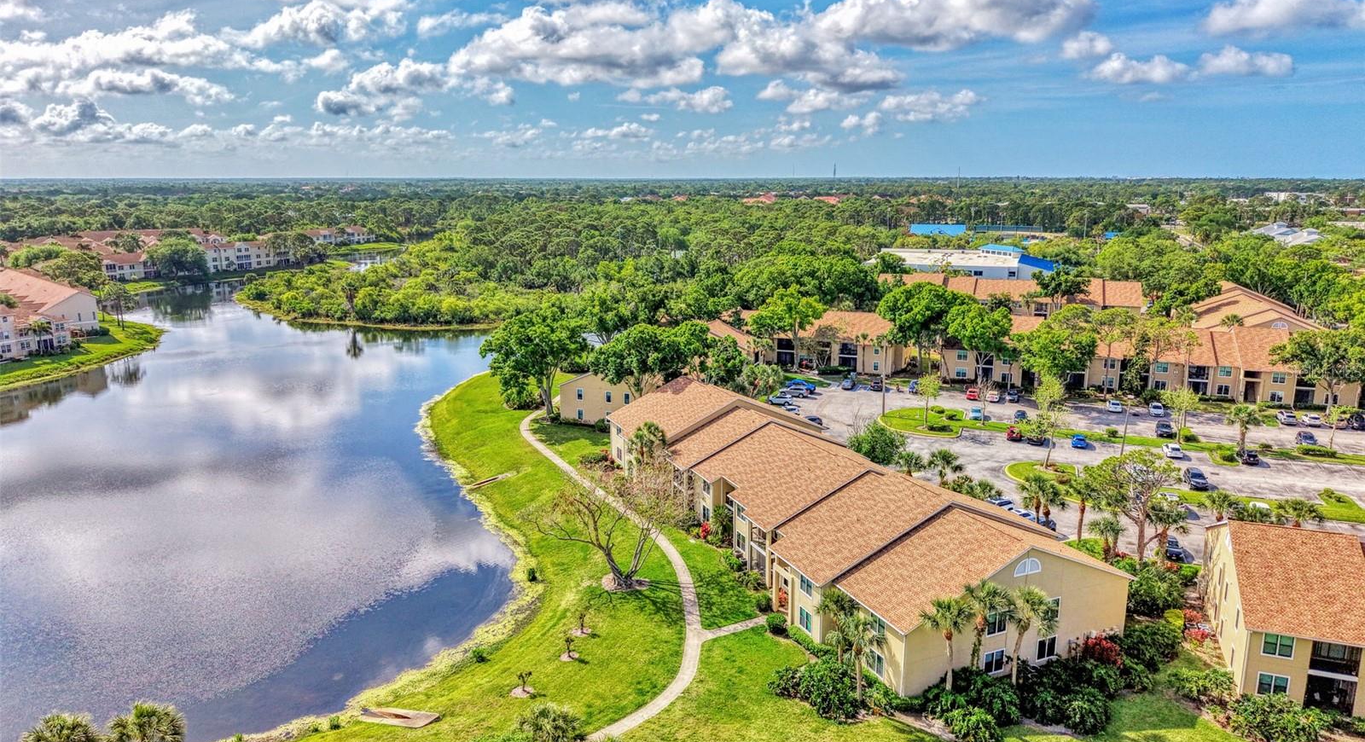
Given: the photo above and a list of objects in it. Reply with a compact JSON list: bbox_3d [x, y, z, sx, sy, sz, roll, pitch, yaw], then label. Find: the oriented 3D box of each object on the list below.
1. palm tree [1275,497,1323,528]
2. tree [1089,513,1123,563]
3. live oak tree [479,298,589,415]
[{"bbox_3d":[55.290,14.770,85.130,3.680,6.850,3.680,8,14,34],"label":"palm tree"},{"bbox_3d":[38.650,15.460,86.620,2.750,4.910,2.750,5,13,25],"label":"tree"},{"bbox_3d":[-20.970,-1.610,134.920,15.850,16.800,15.850,0,12,0],"label":"live oak tree"}]

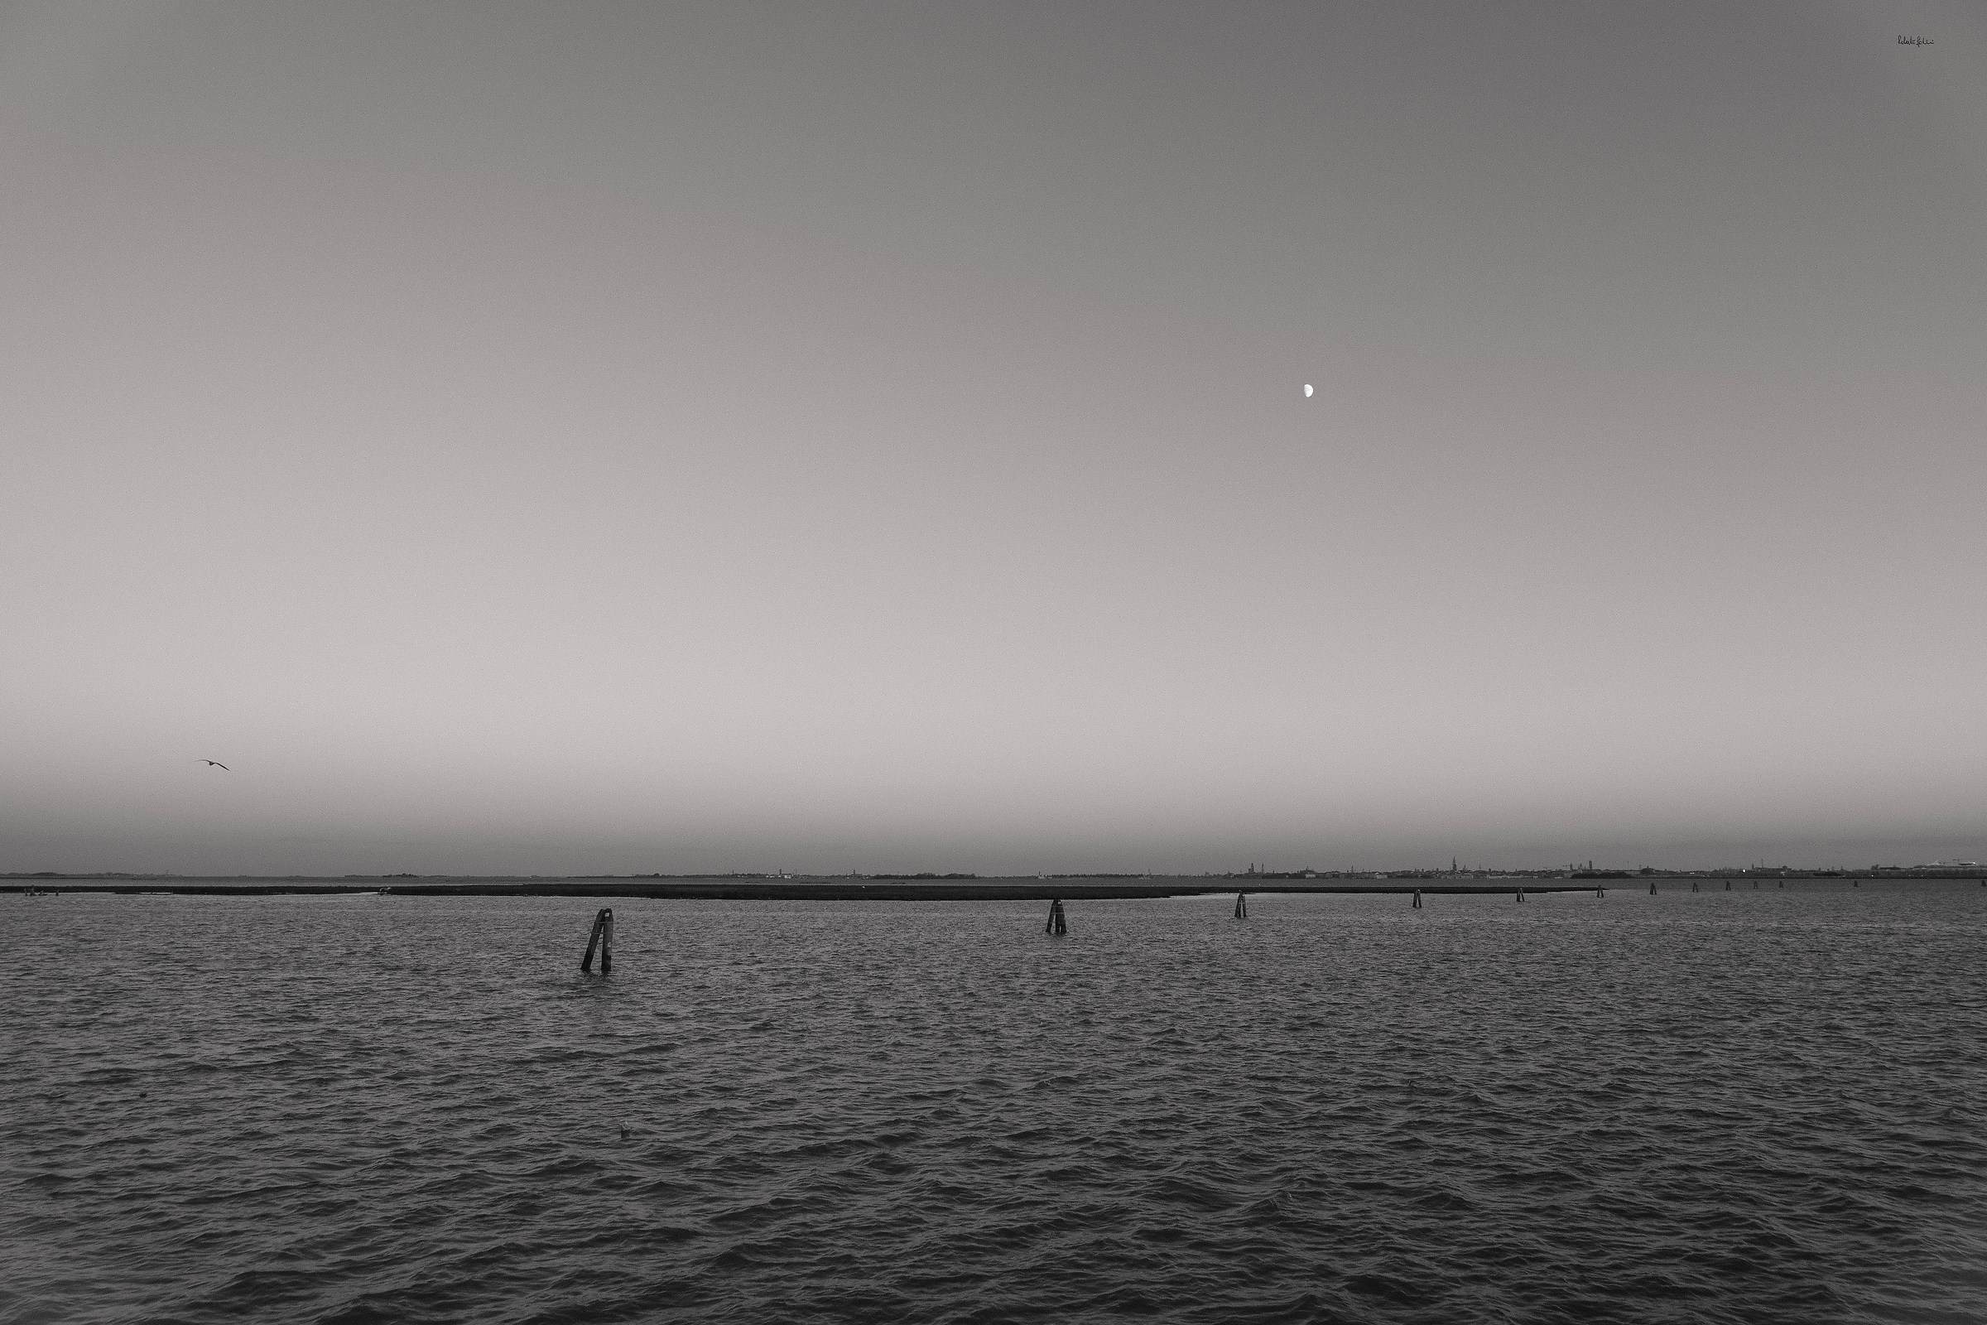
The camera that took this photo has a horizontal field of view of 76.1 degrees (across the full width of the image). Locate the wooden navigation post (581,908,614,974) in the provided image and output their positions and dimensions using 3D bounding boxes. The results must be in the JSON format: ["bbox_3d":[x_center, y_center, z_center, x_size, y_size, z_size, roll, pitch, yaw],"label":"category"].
[{"bbox_3d":[-14.044,9.827,45.000,1.120,2.200,1.000,3,-10,-17],"label":"wooden navigation post"}]

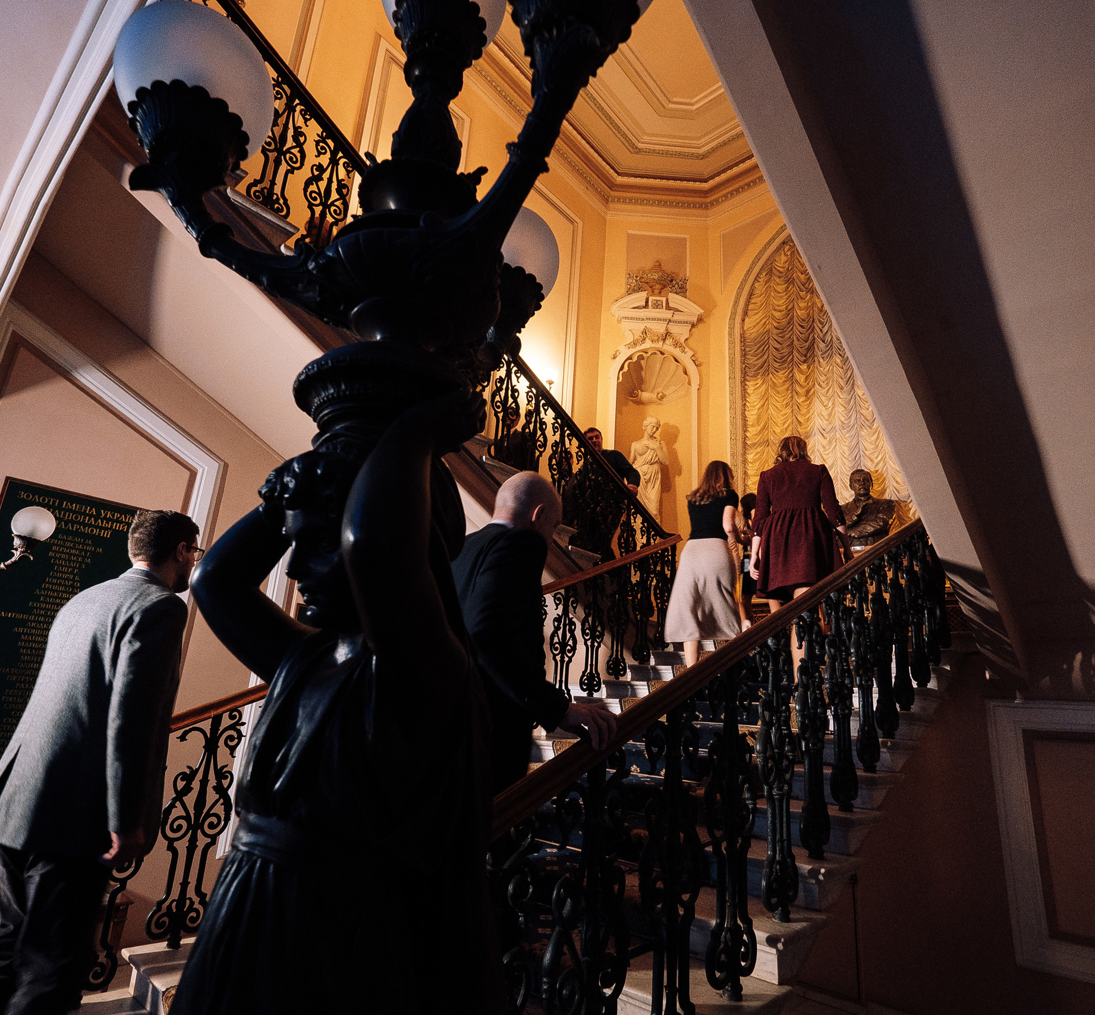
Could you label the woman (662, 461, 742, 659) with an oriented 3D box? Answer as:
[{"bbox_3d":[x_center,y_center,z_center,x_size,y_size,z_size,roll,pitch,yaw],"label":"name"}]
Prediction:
[{"bbox_3d":[1.125,0.462,4.452,0.500,1.690,0.500,-11,-22,42],"label":"woman"}]

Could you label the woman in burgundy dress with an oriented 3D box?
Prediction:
[{"bbox_3d":[1.641,0.341,4.160,0.560,1.750,0.480,-10,-21,40],"label":"woman in burgundy dress"}]

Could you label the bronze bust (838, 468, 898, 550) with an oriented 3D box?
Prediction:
[{"bbox_3d":[3.053,0.004,6.054,0.550,0.790,0.400,-9,-21,38],"label":"bronze bust"}]

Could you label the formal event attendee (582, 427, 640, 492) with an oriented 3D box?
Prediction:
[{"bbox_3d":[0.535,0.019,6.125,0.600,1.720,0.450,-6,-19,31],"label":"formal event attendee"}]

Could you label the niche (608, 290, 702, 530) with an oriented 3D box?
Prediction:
[{"bbox_3d":[1.334,-1.146,7.919,1.220,3.580,0.450,4,-16,0],"label":"niche"}]

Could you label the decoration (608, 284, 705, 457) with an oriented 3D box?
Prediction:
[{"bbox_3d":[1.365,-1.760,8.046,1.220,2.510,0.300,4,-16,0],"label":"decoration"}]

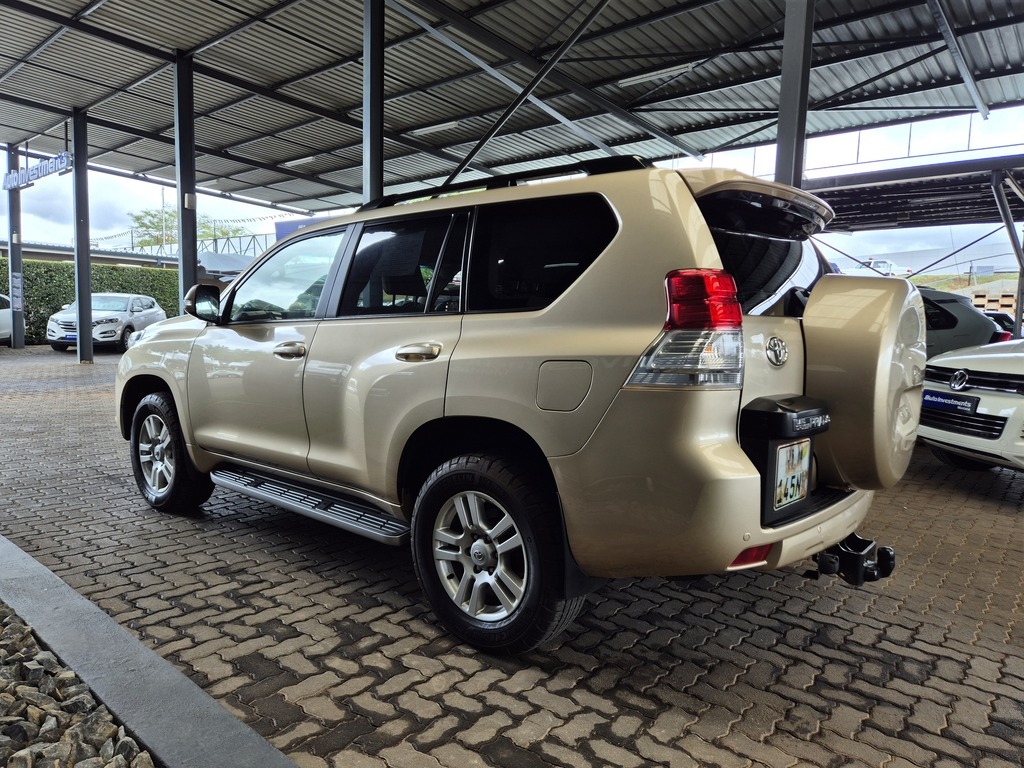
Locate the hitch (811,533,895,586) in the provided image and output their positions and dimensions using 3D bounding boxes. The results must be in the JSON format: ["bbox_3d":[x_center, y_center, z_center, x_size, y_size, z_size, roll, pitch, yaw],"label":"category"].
[{"bbox_3d":[1.282,0.661,2.530,0.240,0.190,0.240,6,7,40],"label":"hitch"}]

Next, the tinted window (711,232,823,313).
[{"bbox_3d":[1.132,-0.417,2.656,0.100,0.390,1.250,-25,-14,38],"label":"tinted window"}]

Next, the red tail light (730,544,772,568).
[{"bbox_3d":[0.750,0.541,2.138,0.160,0.060,0.040,-1,5,-28],"label":"red tail light"}]

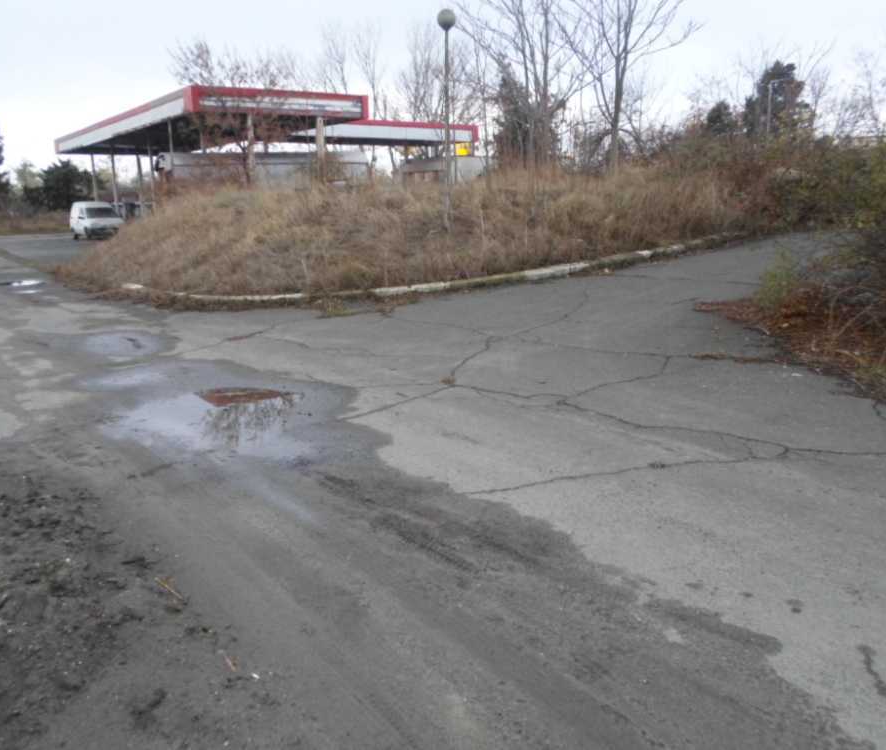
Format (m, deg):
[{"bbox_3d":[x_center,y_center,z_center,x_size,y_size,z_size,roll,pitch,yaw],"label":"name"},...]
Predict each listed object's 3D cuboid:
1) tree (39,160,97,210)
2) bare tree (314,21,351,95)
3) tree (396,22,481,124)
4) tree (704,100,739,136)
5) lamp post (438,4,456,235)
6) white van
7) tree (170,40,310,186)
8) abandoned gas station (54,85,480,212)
[{"bbox_3d":[-31.030,-15.643,60.000,4.300,4.181,4.200,-7,15,-26],"label":"tree"},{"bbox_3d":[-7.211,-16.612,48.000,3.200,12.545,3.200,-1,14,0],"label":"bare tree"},{"bbox_3d":[-0.233,-16.647,48.000,5.300,12.481,5.000,-1,14,0],"label":"tree"},{"bbox_3d":[18.510,-15.244,48.000,2.900,5.778,2.900,4,14,20],"label":"tree"},{"bbox_3d":[0.094,-5.863,17.000,0.430,5.024,0.430,-1,14,0],"label":"lamp post"},{"bbox_3d":[-17.782,-7.998,37.200,1.740,1.870,4.250,-10,16,-33],"label":"white van"},{"bbox_3d":[-6.058,-7.779,21.500,3.800,4.194,3.500,-4,14,-14],"label":"tree"},{"bbox_3d":[-9.084,-11.003,40.896,18.430,5.670,26.799,-10,16,-33],"label":"abandoned gas station"}]

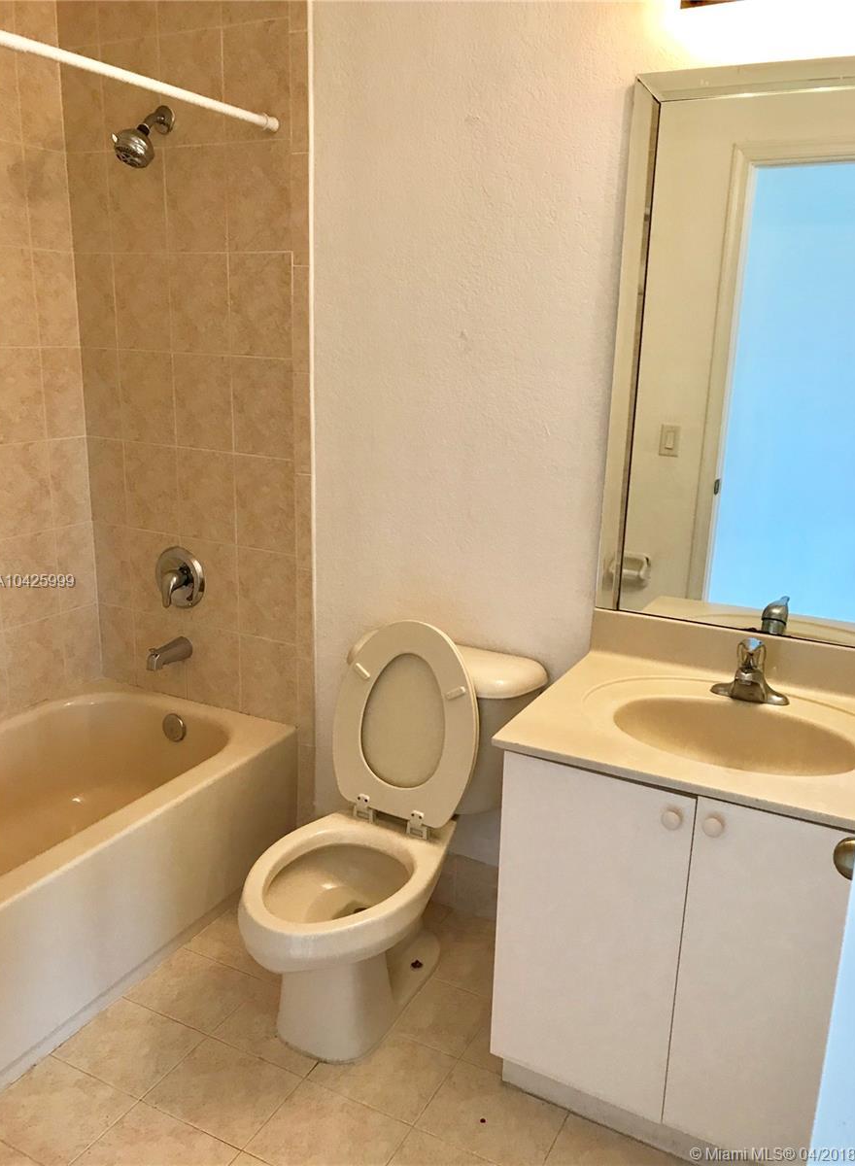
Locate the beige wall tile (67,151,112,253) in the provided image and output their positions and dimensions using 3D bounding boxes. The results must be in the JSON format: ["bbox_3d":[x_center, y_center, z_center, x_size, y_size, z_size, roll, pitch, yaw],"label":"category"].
[{"bbox_3d":[-0.929,-1.047,2.609,0.146,0.255,0.010,9,17,26],"label":"beige wall tile"}]

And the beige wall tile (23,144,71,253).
[{"bbox_3d":[-1.032,-1.038,2.568,0.010,0.257,0.143,9,17,26],"label":"beige wall tile"}]

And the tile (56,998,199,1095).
[{"bbox_3d":[-0.649,1.016,2.070,0.248,0.010,0.205,9,17,26],"label":"tile"}]

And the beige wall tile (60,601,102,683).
[{"bbox_3d":[-1.067,0.196,2.911,0.010,0.246,0.143,9,17,26],"label":"beige wall tile"}]

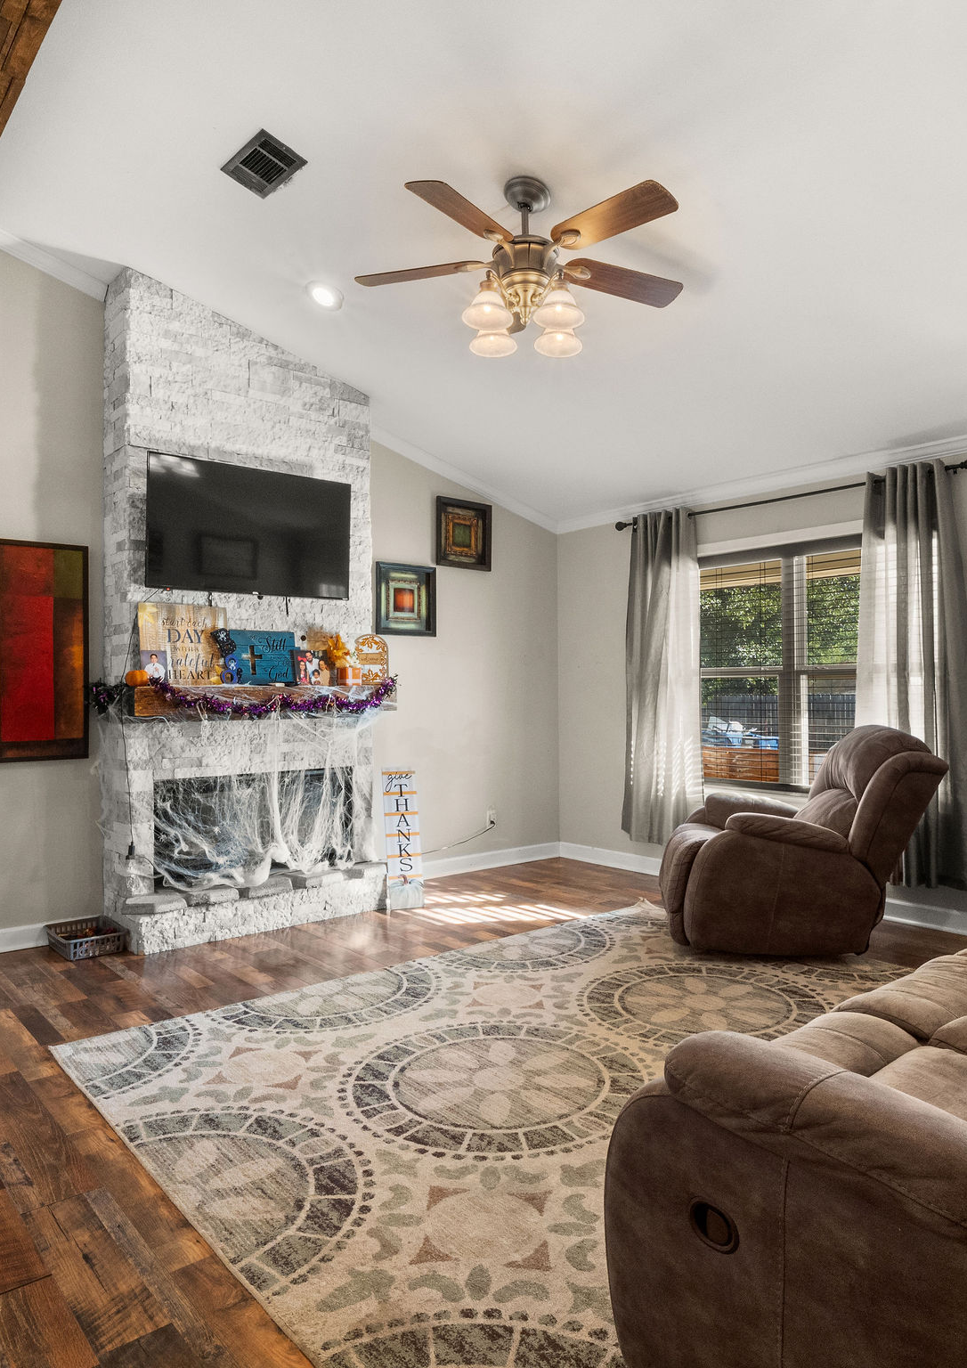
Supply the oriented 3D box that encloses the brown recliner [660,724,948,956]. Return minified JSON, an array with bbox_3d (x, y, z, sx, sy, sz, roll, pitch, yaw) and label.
[{"bbox_3d":[1.485,0.706,4.090,1.130,1.030,0.920,0,-1,7],"label":"brown recliner"}]

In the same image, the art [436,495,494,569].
[{"bbox_3d":[-0.132,-0.980,5.567,0.450,0.445,0.055,0,-1,-38],"label":"art"}]

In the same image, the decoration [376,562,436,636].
[{"bbox_3d":[-0.488,-0.521,5.281,0.445,0.440,0.055,0,-1,-38],"label":"decoration"}]

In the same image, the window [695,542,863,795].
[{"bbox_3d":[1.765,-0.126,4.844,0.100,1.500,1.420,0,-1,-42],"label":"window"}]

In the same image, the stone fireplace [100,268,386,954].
[{"bbox_3d":[-1.208,-0.353,4.457,1.390,3.200,0.460,0,-1,-38],"label":"stone fireplace"}]

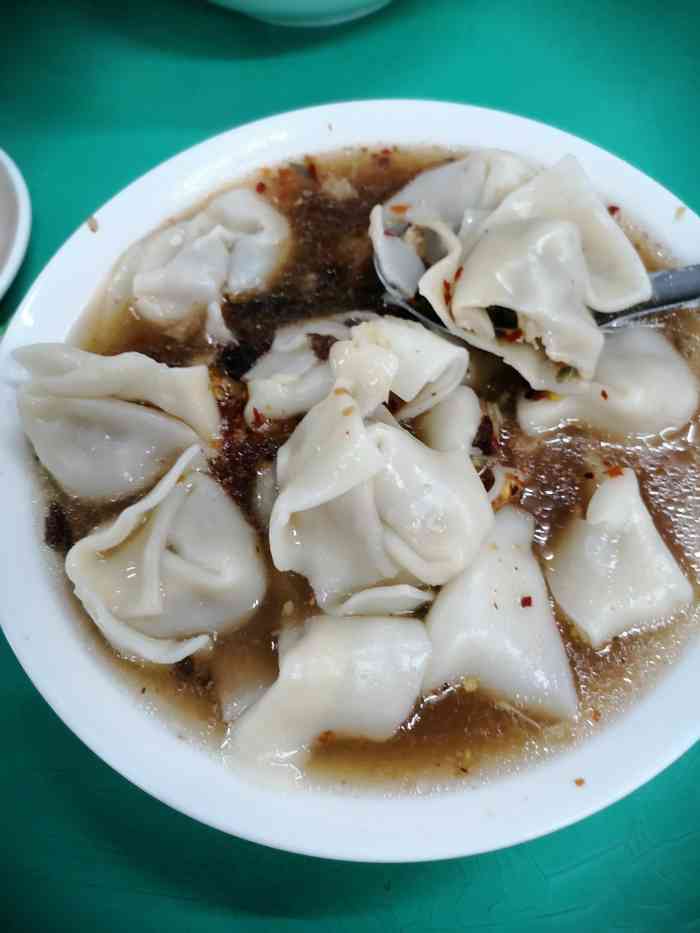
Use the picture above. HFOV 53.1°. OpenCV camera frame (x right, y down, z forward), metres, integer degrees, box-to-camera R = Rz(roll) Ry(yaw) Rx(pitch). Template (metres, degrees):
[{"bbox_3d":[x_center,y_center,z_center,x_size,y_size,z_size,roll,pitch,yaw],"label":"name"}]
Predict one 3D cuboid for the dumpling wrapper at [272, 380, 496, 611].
[{"bbox_3d":[0.008,0.008,0.184,0.057,0.035,0.058,-1,68,3],"label":"dumpling wrapper"}]

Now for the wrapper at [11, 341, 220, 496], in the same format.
[{"bbox_3d":[-0.067,-0.013,0.204,0.056,0.029,0.043,8,68,7],"label":"wrapper"}]

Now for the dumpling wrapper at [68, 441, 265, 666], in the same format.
[{"bbox_3d":[-0.045,0.026,0.187,0.041,0.028,0.048,39,75,17],"label":"dumpling wrapper"}]

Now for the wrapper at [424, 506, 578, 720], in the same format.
[{"bbox_3d":[0.038,0.037,0.179,0.038,0.026,0.053,2,68,5],"label":"wrapper"}]

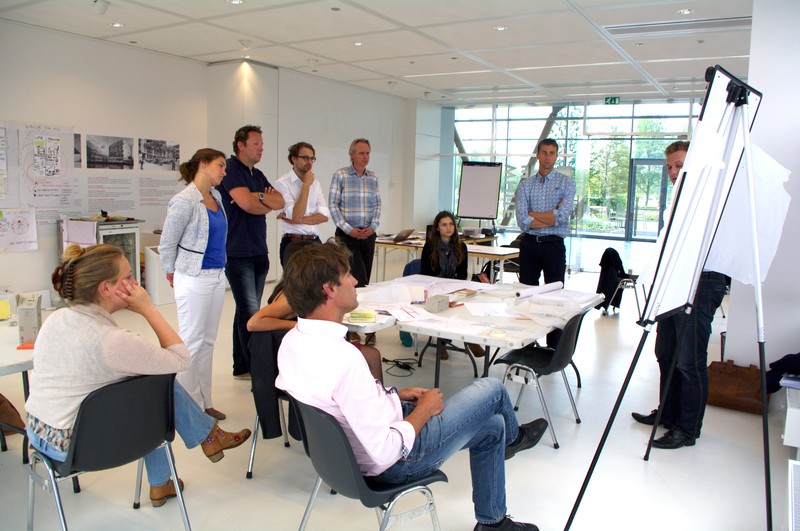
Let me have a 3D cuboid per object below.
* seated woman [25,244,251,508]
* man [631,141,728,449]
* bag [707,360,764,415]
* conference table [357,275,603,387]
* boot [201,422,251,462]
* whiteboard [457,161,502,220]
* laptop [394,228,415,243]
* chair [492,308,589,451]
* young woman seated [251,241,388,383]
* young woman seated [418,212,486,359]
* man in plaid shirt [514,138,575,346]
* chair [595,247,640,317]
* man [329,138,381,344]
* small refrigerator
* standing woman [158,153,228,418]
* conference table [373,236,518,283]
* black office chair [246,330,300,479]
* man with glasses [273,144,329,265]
[{"bbox_3d":[-1.071,0.503,2.591,0.550,1.240,0.950,10,11,44],"label":"seated woman"},{"bbox_3d":[1.697,0.157,3.642,0.530,1.790,0.520,3,8,7],"label":"man"},{"bbox_3d":[2.395,0.849,4.211,0.400,0.300,0.180,7,10,31],"label":"bag"},{"bbox_3d":[0.348,0.577,3.944,1.500,0.740,1.750,7,10,33],"label":"conference table"},{"bbox_3d":[-0.816,0.809,2.770,0.265,0.150,0.095,-25,21,-30],"label":"boot"},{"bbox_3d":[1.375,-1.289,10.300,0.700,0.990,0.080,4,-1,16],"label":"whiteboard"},{"bbox_3d":[-0.026,-0.395,7.547,0.310,0.180,0.320,9,11,39],"label":"laptop"},{"bbox_3d":[0.874,0.637,3.711,0.500,0.770,0.490,6,9,30],"label":"chair"},{"bbox_3d":[-0.402,0.450,3.234,0.860,1.200,0.520,0,8,-9],"label":"young woman seated"},{"bbox_3d":[0.459,0.166,5.170,0.460,1.260,0.620,-4,10,-34],"label":"young woman seated"},{"bbox_3d":[1.228,-0.112,5.002,0.520,1.840,0.360,5,9,22],"label":"man in plaid shirt"},{"bbox_3d":[2.571,0.181,6.859,0.540,0.790,0.500,6,9,29],"label":"chair"},{"bbox_3d":[-0.406,-0.219,5.500,0.500,1.830,0.340,-2,9,-21],"label":"man"},{"bbox_3d":[-3.782,-0.126,7.629,0.690,0.880,0.620,6,9,25],"label":"small refrigerator"},{"bbox_3d":[-1.270,0.111,3.679,0.360,1.660,0.430,5,9,25],"label":"standing woman"},{"bbox_3d":[0.554,0.131,7.060,1.800,0.735,0.780,7,10,33],"label":"conference table"},{"bbox_3d":[-0.456,0.662,3.049,0.500,0.790,0.540,5,9,21],"label":"black office chair"},{"bbox_3d":[-0.833,-0.146,5.171,0.500,1.800,0.370,-6,11,-42],"label":"man with glasses"}]

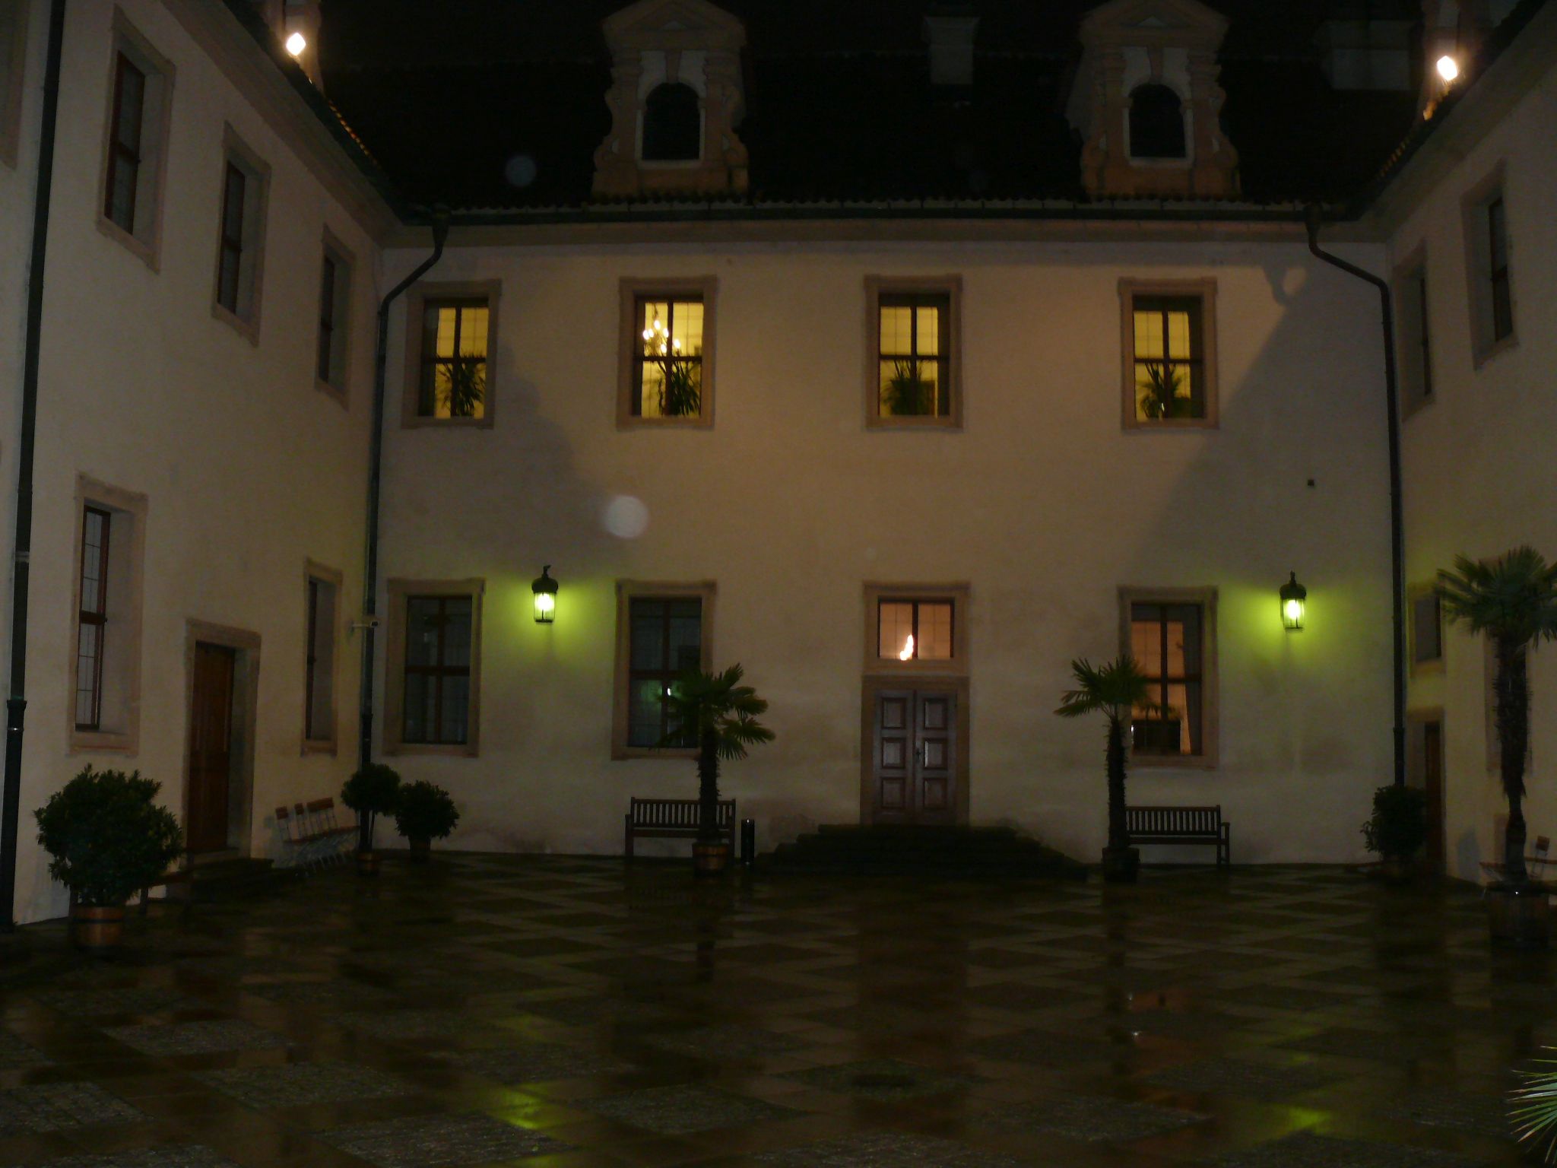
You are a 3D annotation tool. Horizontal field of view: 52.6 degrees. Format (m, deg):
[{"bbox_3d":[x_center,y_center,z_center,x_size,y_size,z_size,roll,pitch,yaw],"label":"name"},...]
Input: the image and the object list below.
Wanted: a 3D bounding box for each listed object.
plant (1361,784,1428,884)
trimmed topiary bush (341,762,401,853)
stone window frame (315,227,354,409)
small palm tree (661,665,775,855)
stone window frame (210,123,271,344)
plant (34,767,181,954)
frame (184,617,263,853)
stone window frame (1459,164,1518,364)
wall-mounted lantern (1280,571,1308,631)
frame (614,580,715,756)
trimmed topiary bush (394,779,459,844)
[{"bbox_3d":[7.782,3.157,19.907,0.808,1.244,0.808,0,-6,3],"label":"plant"},{"bbox_3d":[-5.151,2.829,19.900,0.766,1.142,0.766,0,-6,3],"label":"trimmed topiary bush"},{"bbox_3d":[-6.514,-3.839,22.946,0.250,2.384,1.396,0,-6,2],"label":"stone window frame"},{"bbox_3d":[-0.804,2.324,20.814,1.501,2.493,1.501,0,-6,3],"label":"small palm tree"},{"bbox_3d":[-6.642,-4.245,19.296,0.250,2.384,1.370,0,-6,2],"label":"stone window frame"},{"bbox_3d":[-5.162,2.105,12.124,1.139,1.343,1.139,0,-6,3],"label":"plant"},{"bbox_3d":[-6.705,1.913,18.697,0.320,2.783,2.307,0,-6,2],"label":"frame"},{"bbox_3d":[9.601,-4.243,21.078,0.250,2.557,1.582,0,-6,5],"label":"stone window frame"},{"bbox_3d":[7.702,0.249,23.538,0.395,0.905,0.500,0,-6,3],"label":"wall-mounted lantern"},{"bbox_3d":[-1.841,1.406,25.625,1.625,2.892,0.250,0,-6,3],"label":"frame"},{"bbox_3d":[-5.024,3.245,22.458,0.950,0.910,0.950,0,-6,3],"label":"trimmed topiary bush"}]

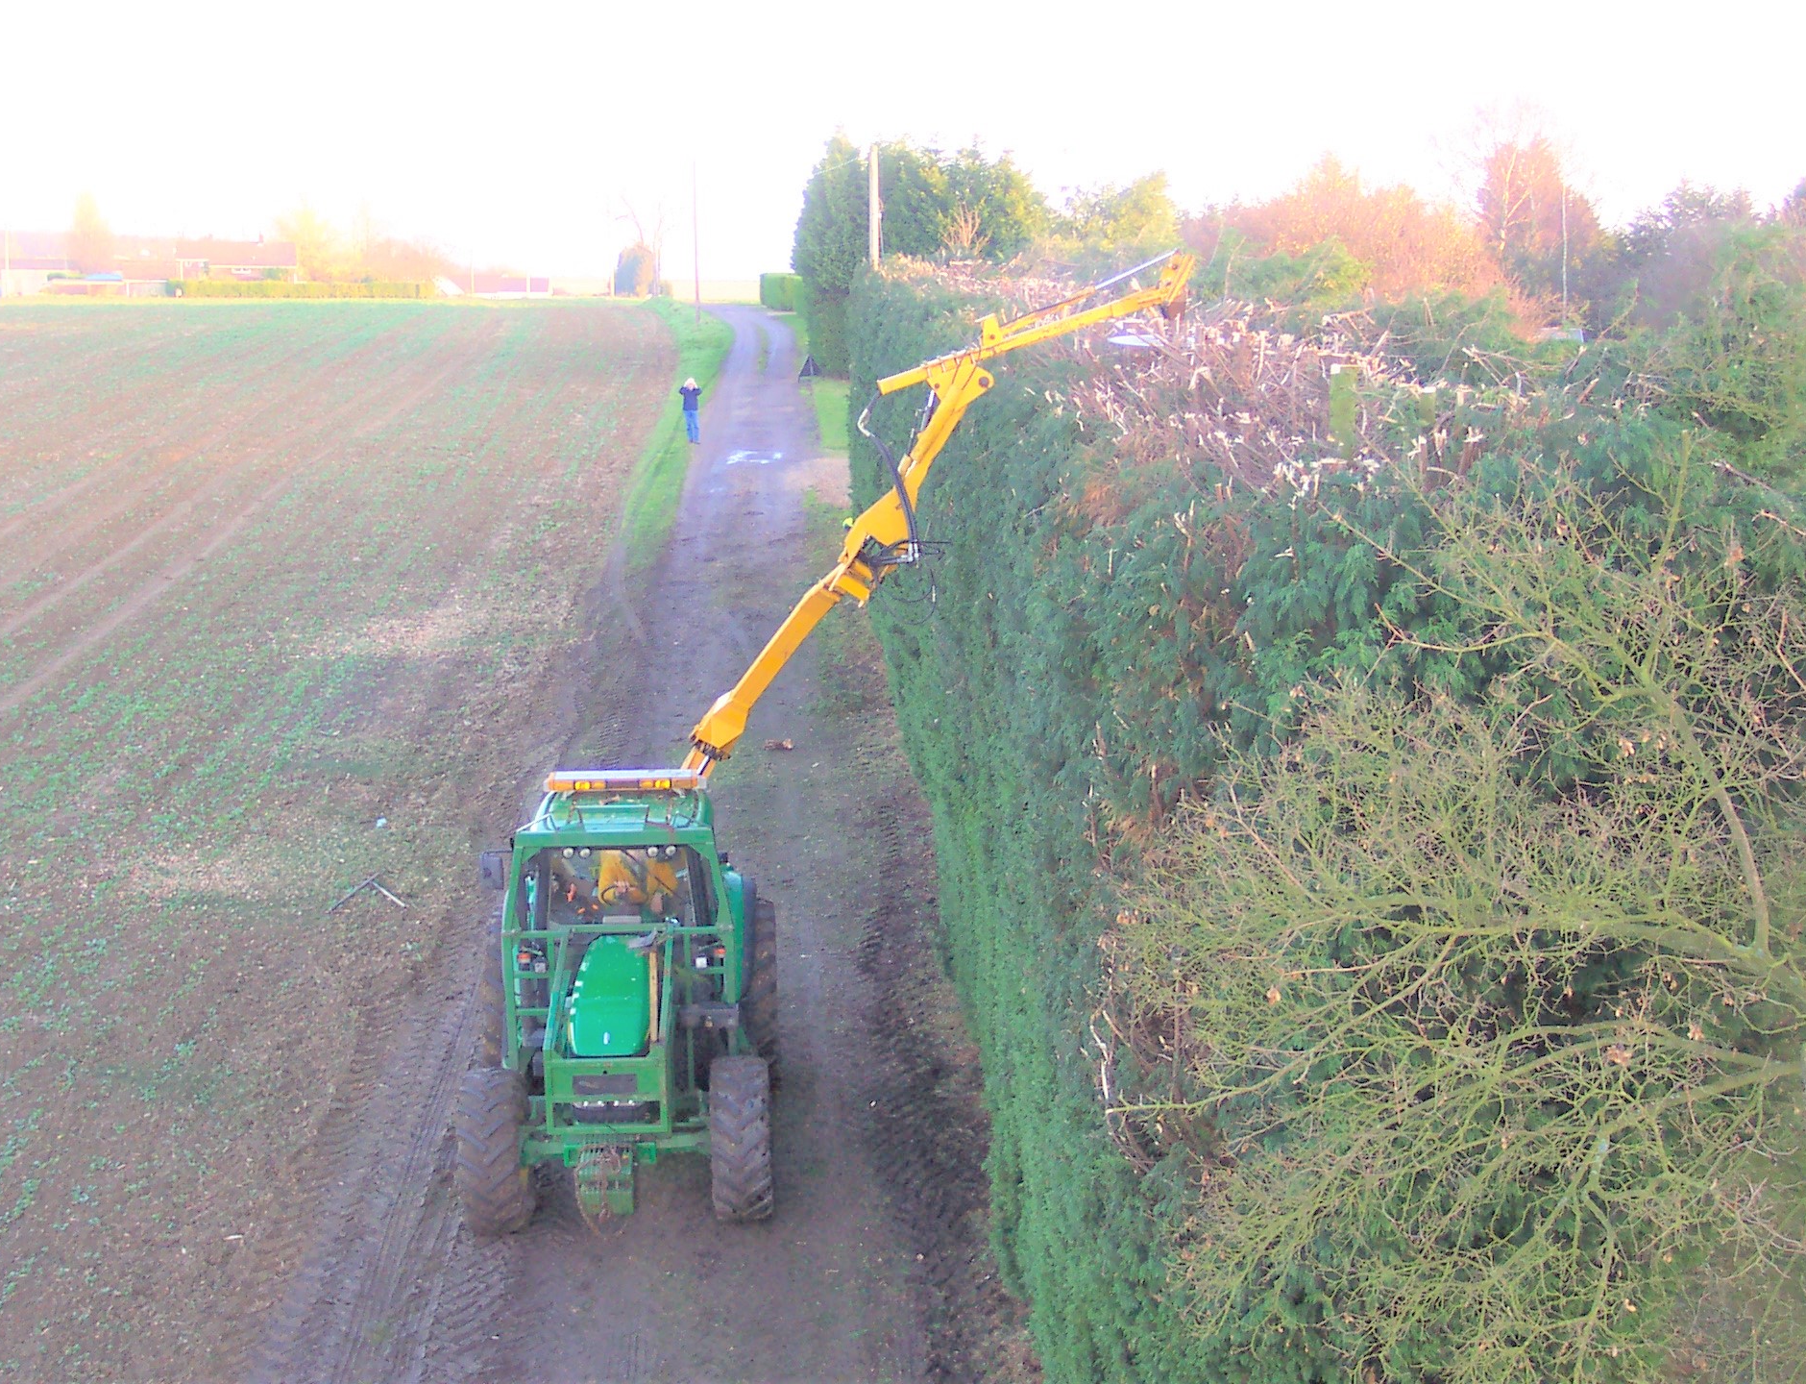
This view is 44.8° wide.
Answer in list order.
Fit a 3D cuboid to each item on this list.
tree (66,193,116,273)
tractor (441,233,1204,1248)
[{"bbox_3d":[-97.177,-53.323,260.855,5.700,12.000,5.700,0,11,0],"label":"tree"},{"bbox_3d":[-0.369,0.123,18.542,6.600,7.300,6.300,-1,11,-4],"label":"tractor"}]

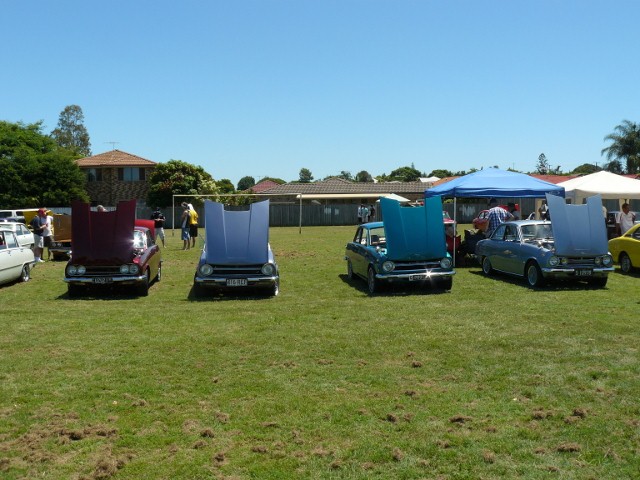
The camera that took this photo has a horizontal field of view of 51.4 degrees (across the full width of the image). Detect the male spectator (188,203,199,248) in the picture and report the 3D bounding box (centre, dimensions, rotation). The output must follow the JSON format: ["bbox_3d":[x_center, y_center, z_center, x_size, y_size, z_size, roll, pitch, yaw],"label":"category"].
[{"bbox_3d":[-4.990,-0.566,26.302,0.350,1.750,0.460,2,4,37],"label":"male spectator"}]

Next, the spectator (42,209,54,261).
[{"bbox_3d":[-8.689,-0.228,21.289,0.520,1.710,0.380,1,3,24],"label":"spectator"}]

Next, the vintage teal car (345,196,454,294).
[{"bbox_3d":[1.567,0.062,14.099,1.500,1.730,4.020,-1,3,-6],"label":"vintage teal car"}]

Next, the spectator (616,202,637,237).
[{"bbox_3d":[8.380,-0.204,18.214,0.500,1.660,0.340,-1,3,-14],"label":"spectator"}]

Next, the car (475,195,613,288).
[{"bbox_3d":[4.912,0.020,15.000,1.500,1.730,4.020,-1,3,-6],"label":"car"}]

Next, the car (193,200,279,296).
[{"bbox_3d":[-1.716,0.119,13.767,1.500,1.730,4.020,-1,3,-6],"label":"car"}]

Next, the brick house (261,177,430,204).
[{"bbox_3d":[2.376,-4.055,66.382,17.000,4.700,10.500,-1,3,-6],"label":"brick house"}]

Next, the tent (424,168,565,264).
[{"bbox_3d":[5.016,-0.719,19.822,3.050,2.750,3.050,0,3,-6],"label":"tent"}]

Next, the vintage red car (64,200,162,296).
[{"bbox_3d":[-4.371,0.124,14.375,1.500,1.730,4.020,-1,3,-9],"label":"vintage red car"}]

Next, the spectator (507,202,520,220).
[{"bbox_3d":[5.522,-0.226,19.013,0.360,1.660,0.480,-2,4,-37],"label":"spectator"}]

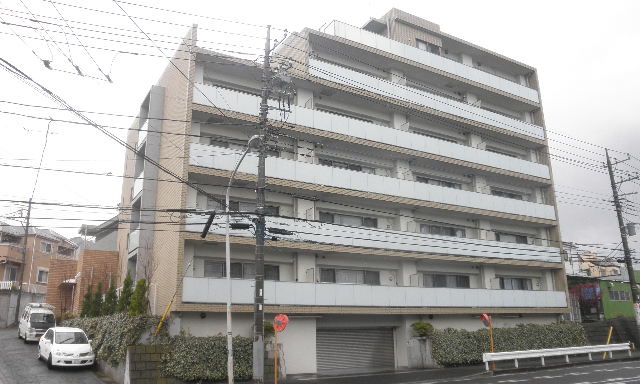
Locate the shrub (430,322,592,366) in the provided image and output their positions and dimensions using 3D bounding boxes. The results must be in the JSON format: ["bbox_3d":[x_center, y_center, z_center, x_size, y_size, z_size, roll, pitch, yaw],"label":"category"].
[{"bbox_3d":[11.230,8.597,29.539,12.950,1.920,1.100,8,-18,-31],"label":"shrub"}]

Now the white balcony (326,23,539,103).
[{"bbox_3d":[8.224,-8.022,34.269,18.148,1.108,1.200,8,-18,-31],"label":"white balcony"}]

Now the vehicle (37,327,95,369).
[{"bbox_3d":[-11.326,6.935,23.233,1.720,1.520,4.400,9,-11,-34],"label":"vehicle"}]

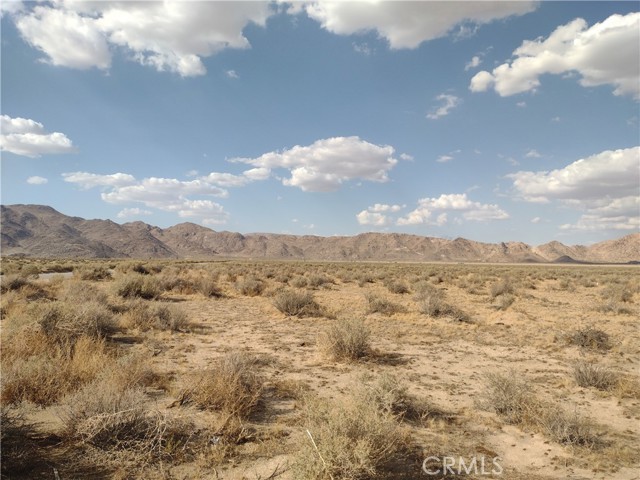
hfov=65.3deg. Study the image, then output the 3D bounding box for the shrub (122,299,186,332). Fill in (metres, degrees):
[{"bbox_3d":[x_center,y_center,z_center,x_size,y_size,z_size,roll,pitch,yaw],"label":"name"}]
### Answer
[{"bbox_3d":[-3.800,1.703,11.488,1.483,0.710,1.261,1,-3,-18],"label":"shrub"}]

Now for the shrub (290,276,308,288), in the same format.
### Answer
[{"bbox_3d":[-1.223,2.530,29.831,1.074,0.696,0.913,0,-3,-2],"label":"shrub"}]

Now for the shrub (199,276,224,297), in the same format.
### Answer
[{"bbox_3d":[-5.041,2.122,23.013,1.072,0.831,1.019,1,-2,-12],"label":"shrub"}]

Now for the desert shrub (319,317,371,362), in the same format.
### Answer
[{"bbox_3d":[0.403,1.606,8.186,0.826,0.683,0.743,0,-2,3],"label":"desert shrub"}]

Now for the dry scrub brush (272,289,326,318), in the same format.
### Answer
[{"bbox_3d":[-0.639,1.836,14.900,1.549,0.775,1.317,0,-3,-2],"label":"dry scrub brush"}]

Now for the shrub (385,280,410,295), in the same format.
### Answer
[{"bbox_3d":[3.921,2.380,25.259,1.275,0.610,1.148,0,-2,9],"label":"shrub"}]

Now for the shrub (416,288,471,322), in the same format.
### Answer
[{"bbox_3d":[3.334,1.727,13.600,1.480,0.918,1.258,0,-3,14],"label":"shrub"}]

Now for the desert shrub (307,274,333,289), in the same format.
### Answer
[{"bbox_3d":[-0.028,2.512,30.530,1.542,0.742,1.387,0,-2,0],"label":"desert shrub"}]

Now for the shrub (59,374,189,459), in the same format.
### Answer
[{"bbox_3d":[-1.643,1.431,4.243,1.058,0.638,0.899,1,-3,-21],"label":"shrub"}]

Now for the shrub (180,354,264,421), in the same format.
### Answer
[{"bbox_3d":[-1.051,1.498,5.300,0.872,0.602,0.742,1,-3,-11],"label":"shrub"}]

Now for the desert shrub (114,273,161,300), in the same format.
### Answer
[{"bbox_3d":[-7.497,1.895,20.654,1.924,1.057,1.732,1,-3,-20],"label":"desert shrub"}]

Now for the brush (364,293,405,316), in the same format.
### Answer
[{"bbox_3d":[1.923,1.901,14.884,1.182,0.669,1.004,0,-3,7],"label":"brush"}]

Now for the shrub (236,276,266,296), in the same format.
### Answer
[{"bbox_3d":[-3.238,2.123,22.966,1.365,0.885,1.161,1,-3,-8],"label":"shrub"}]

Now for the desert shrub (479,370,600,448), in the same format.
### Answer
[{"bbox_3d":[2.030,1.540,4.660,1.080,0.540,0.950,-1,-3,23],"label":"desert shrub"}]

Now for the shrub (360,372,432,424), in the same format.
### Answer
[{"bbox_3d":[0.786,1.606,5.199,0.746,0.437,0.709,0,-2,9],"label":"shrub"}]

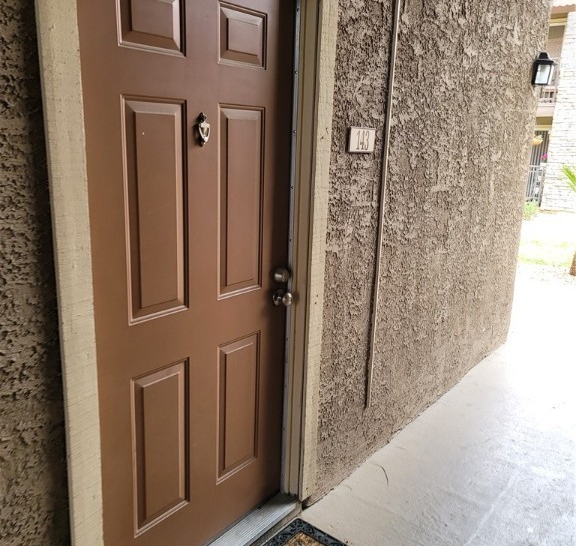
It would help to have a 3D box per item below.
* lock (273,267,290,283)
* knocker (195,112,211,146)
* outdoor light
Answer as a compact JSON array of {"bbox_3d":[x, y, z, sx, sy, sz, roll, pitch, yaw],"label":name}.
[{"bbox_3d":[-0.022,0.008,2.112,0.030,0.062,0.060,12,17,36],"label":"lock"},{"bbox_3d":[-0.250,-0.434,1.680,0.027,0.103,0.049,12,17,36],"label":"knocker"},{"bbox_3d":[1.817,-1.442,3.913,0.127,0.224,0.125,12,17,36],"label":"outdoor light"}]

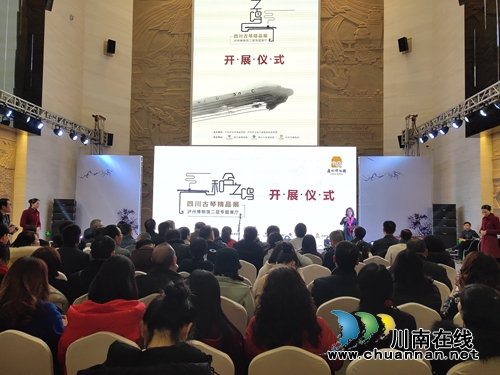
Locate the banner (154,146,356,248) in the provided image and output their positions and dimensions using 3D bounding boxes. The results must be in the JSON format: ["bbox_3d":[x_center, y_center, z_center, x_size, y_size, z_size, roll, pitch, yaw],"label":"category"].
[{"bbox_3d":[0.160,0.300,12.200,5.880,2.950,0.150,1,-3,2],"label":"banner"}]

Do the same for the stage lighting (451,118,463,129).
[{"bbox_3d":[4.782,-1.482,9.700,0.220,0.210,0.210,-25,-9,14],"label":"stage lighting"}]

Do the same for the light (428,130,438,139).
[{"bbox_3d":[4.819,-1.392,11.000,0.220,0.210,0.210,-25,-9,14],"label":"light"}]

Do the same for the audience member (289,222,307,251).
[{"bbox_3d":[0.809,1.228,6.929,0.470,1.290,0.750,1,-3,2],"label":"audience member"}]

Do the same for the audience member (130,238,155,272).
[{"bbox_3d":[-1.069,1.179,4.578,0.500,1.250,0.720,0,-3,10],"label":"audience member"}]

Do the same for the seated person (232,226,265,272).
[{"bbox_3d":[-0.016,1.197,5.929,0.520,1.300,0.750,1,-3,2],"label":"seated person"}]

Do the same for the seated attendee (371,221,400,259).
[{"bbox_3d":[2.262,1.223,7.029,0.520,1.330,0.750,1,-3,-1],"label":"seated attendee"}]

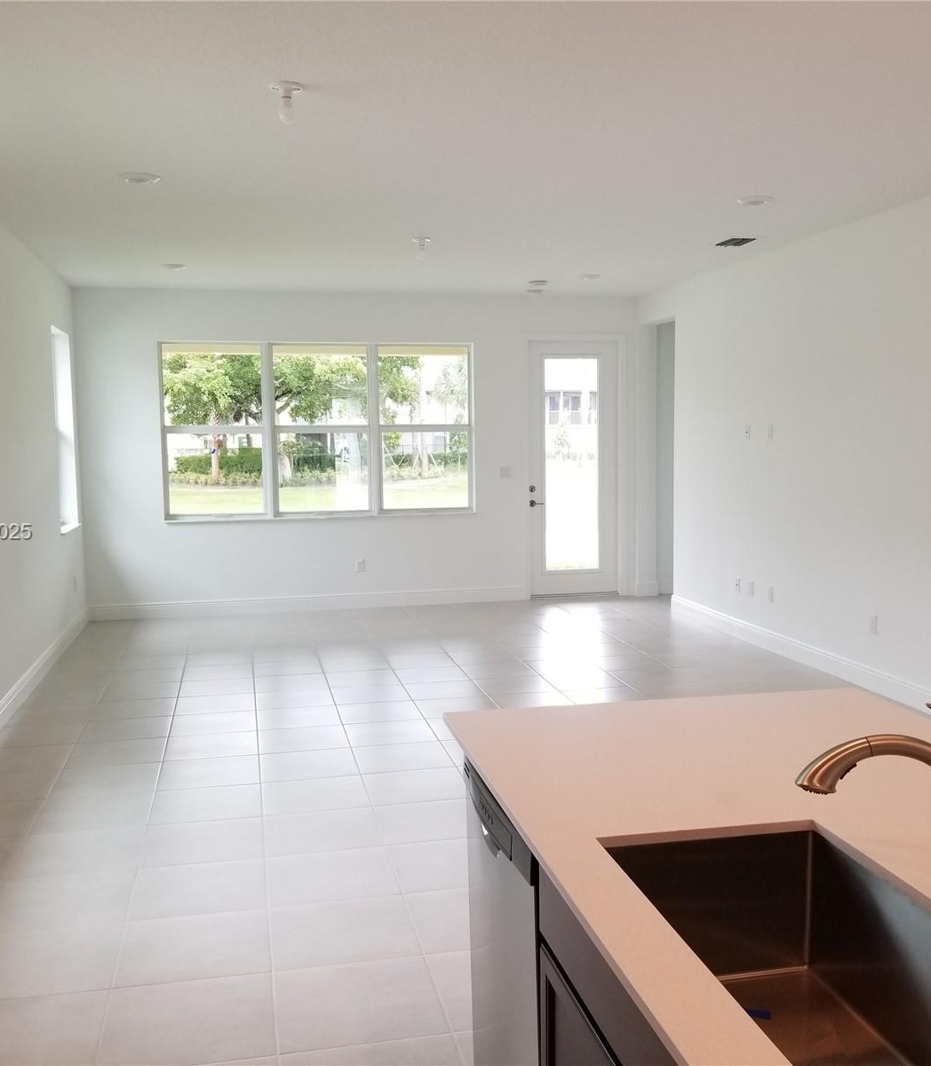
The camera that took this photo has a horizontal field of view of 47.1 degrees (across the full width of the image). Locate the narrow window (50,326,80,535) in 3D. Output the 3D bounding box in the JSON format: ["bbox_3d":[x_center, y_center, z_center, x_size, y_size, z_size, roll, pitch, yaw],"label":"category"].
[{"bbox_3d":[-3.211,-0.801,8.431,0.120,1.560,0.850,-2,6,-12],"label":"narrow window"}]

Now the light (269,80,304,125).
[{"bbox_3d":[-0.646,-1.552,3.875,0.120,0.140,0.120,-2,6,-12],"label":"light"}]

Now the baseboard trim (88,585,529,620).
[{"bbox_3d":[-1.361,0.644,9.770,3.970,0.135,0.018,-2,6,-12],"label":"baseboard trim"}]

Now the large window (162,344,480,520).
[{"bbox_3d":[-1.291,-0.928,9.689,2.780,1.570,0.110,-2,6,-12],"label":"large window"}]

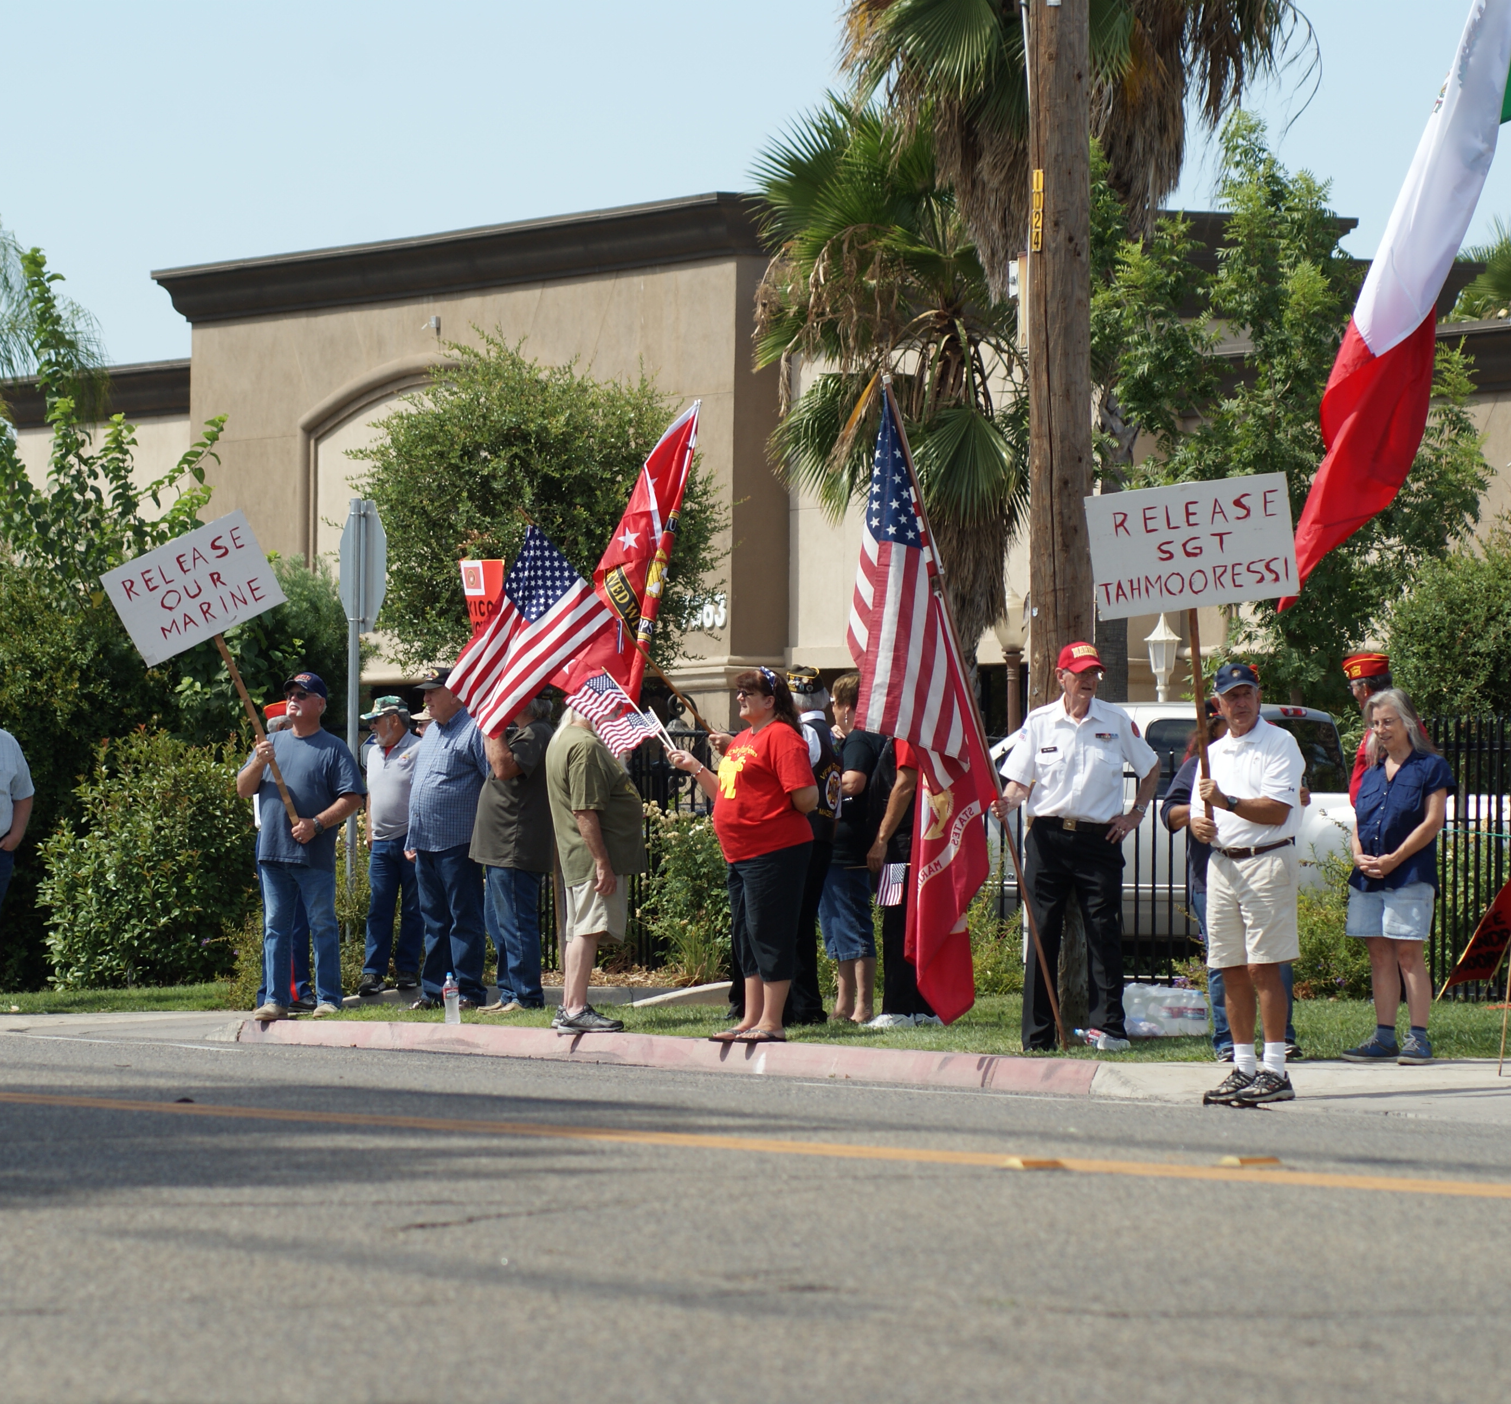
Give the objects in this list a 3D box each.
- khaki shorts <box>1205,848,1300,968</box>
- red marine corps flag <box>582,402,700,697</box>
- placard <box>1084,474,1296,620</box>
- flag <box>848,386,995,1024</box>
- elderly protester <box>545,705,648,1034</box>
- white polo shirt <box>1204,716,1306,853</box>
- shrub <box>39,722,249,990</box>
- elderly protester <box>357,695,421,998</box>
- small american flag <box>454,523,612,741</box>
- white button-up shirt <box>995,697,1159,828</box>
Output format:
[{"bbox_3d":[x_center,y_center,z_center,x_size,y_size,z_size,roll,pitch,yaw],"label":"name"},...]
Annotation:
[{"bbox_3d":[2.067,0.856,43.700,0.410,0.500,0.330,0,-1,36],"label":"khaki shorts"},{"bbox_3d":[-0.564,-0.706,49.200,0.620,1.420,0.350,0,-1,-6],"label":"red marine corps flag"},{"bbox_3d":[1.810,-0.646,43.600,0.830,0.515,0.015,-8,0,10],"label":"placard"},{"bbox_3d":[0.716,0.014,45.200,0.640,2.700,0.400,0,-1,-6],"label":"flag"},{"bbox_3d":[-0.733,0.714,48.700,0.450,1.680,0.540,0,-1,20],"label":"elderly protester"},{"bbox_3d":[2.005,0.332,42.600,0.460,0.560,0.320,0,-1,38],"label":"white polo shirt"},{"bbox_3d":[-3.660,0.948,63.300,1.400,1.580,1.300,0,0,0],"label":"shrub"},{"bbox_3d":[-2.050,0.809,59.300,0.480,1.690,0.350,0,-1,33],"label":"elderly protester"},{"bbox_3d":[-1.170,-0.339,50.500,0.820,0.630,0.200,-43,0,0],"label":"small american flag"},{"bbox_3d":[1.424,0.260,46.300,0.680,0.570,0.320,1,-1,0],"label":"white button-up shirt"}]

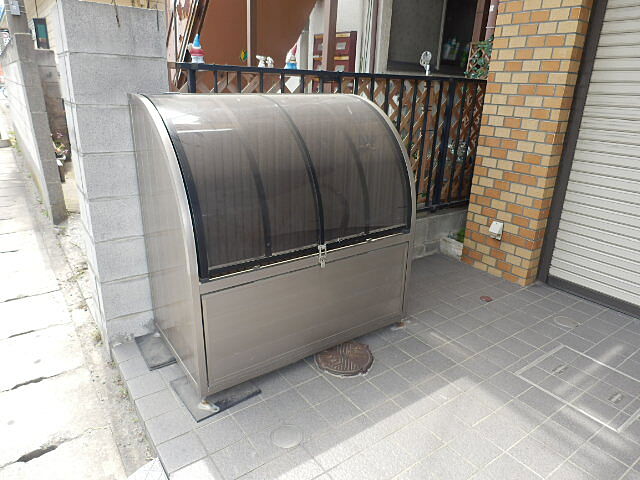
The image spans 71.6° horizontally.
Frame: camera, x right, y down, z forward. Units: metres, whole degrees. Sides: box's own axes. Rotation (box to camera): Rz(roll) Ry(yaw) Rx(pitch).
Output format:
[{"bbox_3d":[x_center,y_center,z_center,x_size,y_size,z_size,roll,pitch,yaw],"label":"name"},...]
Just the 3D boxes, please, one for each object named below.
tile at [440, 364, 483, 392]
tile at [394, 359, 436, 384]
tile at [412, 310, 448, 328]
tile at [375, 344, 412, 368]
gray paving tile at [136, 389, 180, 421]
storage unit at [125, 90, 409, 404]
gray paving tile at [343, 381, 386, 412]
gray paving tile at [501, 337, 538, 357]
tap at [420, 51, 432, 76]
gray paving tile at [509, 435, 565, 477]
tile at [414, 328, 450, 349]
[{"bbox_3d":[0.649,0.639,2.043,0.147,0.012,0.147,-12,24,-34],"label":"tile"},{"bbox_3d":[0.445,0.626,2.079,0.146,0.016,0.146,-13,23,-33],"label":"tile"},{"bbox_3d":[0.642,0.461,2.554,0.146,0.016,0.146,-13,23,-33],"label":"tile"},{"bbox_3d":[0.356,0.580,2.189,0.147,0.012,0.147,-12,24,-34],"label":"tile"},{"bbox_3d":[-0.671,0.682,1.832,0.147,0.012,0.147,-12,24,-34],"label":"gray paving tile"},{"bbox_3d":[-0.180,-0.105,2.209,1.182,1.157,0.689,-12,24,-33],"label":"storage unit"},{"bbox_3d":[0.195,0.677,1.908,0.147,0.012,0.147,-12,24,-34],"label":"gray paving tile"},{"bbox_3d":[1.018,0.558,2.299,0.145,0.015,0.145,-13,24,-33],"label":"gray paving tile"},{"bbox_3d":[0.731,-1.214,3.044,0.065,0.170,0.070,-3,19,-11],"label":"tap"},{"bbox_3d":[0.789,0.793,1.623,0.147,0.020,0.147,-12,23,-33],"label":"gray paving tile"},{"bbox_3d":[0.604,0.529,2.358,0.146,0.016,0.146,-13,23,-33],"label":"tile"}]

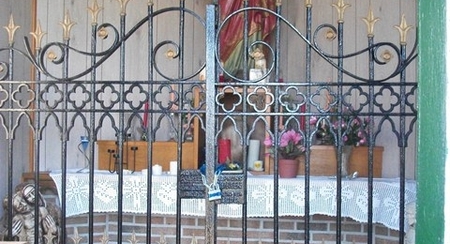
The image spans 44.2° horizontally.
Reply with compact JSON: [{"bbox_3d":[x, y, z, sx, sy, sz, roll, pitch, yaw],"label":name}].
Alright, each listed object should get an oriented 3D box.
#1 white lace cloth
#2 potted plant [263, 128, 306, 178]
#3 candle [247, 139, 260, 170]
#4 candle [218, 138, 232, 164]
[{"bbox_3d":[0.058,0.492,3.570,2.250,0.270,0.450,1,0,6],"label":"white lace cloth"},{"bbox_3d":[0.393,0.204,3.600,0.260,0.320,0.250,1,0,6],"label":"potted plant"},{"bbox_3d":[0.195,0.223,3.720,0.073,0.205,0.073,1,0,6],"label":"candle"},{"bbox_3d":[-0.001,0.211,3.720,0.084,0.195,0.084,1,0,6],"label":"candle"}]

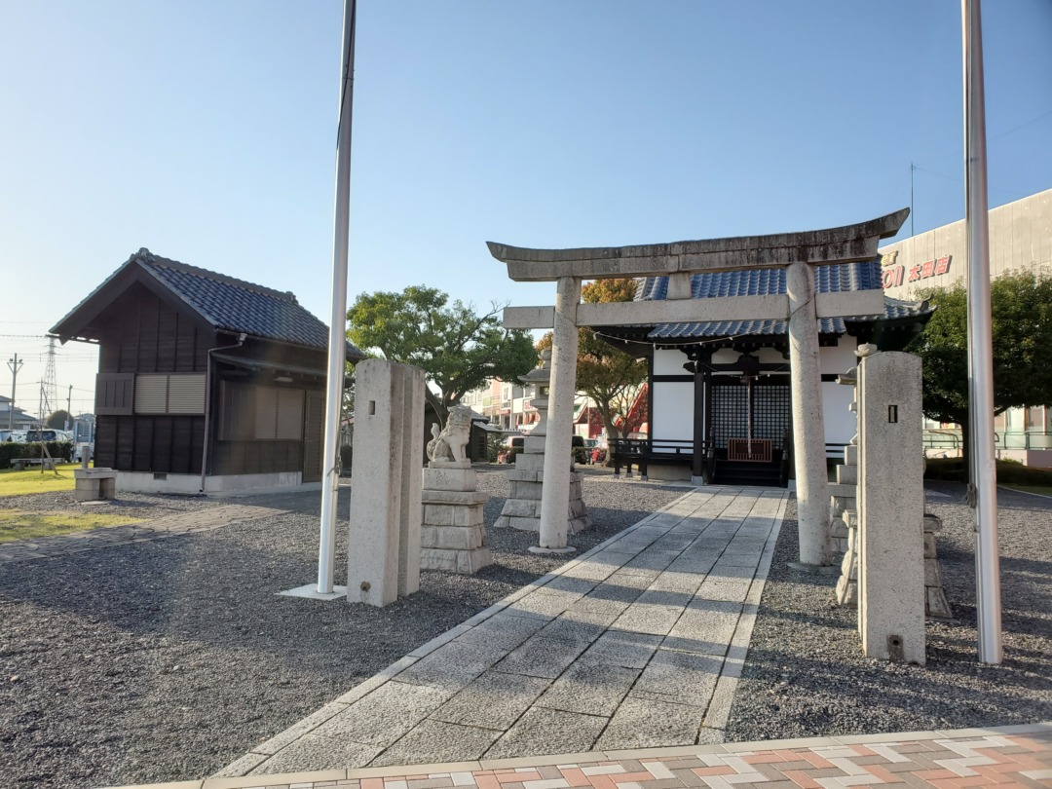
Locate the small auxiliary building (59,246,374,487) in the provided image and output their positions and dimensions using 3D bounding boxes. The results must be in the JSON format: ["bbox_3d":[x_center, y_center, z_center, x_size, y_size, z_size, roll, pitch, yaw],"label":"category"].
[{"bbox_3d":[-7.703,-0.367,19.847,4.958,5.486,5.591,0,-4,21],"label":"small auxiliary building"}]

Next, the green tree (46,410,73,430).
[{"bbox_3d":[-50.200,3.770,85.000,2.900,4.300,2.900,4,-5,-31],"label":"green tree"}]

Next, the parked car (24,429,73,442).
[{"bbox_3d":[-23.400,2.500,38.800,1.690,1.550,4.100,3,-4,-23],"label":"parked car"}]

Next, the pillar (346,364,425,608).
[{"bbox_3d":[-1.273,0.794,7.393,0.379,2.163,0.748,0,-4,20],"label":"pillar"}]

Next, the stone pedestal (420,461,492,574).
[{"bbox_3d":[-0.878,1.341,8.859,0.861,1.163,0.656,0,-4,20],"label":"stone pedestal"}]

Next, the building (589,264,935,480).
[{"bbox_3d":[6.559,-0.914,22.522,8.446,6.798,7.931,0,-4,20],"label":"building"}]

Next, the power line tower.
[{"bbox_3d":[-165.600,-2.500,275.000,6.300,38.700,5.800,4,-5,-31],"label":"power line tower"}]

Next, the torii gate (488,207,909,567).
[{"bbox_3d":[1.871,-0.083,9.804,5.150,4.090,0.500,0,-4,20],"label":"torii gate"}]

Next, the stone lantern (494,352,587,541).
[{"bbox_3d":[0.342,0.679,12.184,1.230,2.757,1.230,0,-4,20],"label":"stone lantern"}]

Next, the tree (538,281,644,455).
[{"bbox_3d":[2.700,-0.930,32.000,4.700,7.600,4.700,0,-4,20],"label":"tree"}]

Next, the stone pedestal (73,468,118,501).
[{"bbox_3d":[-8.870,1.835,16.334,0.496,0.654,0.580,0,-4,20],"label":"stone pedestal"}]

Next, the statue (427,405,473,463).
[{"bbox_3d":[-0.855,0.442,8.920,0.560,0.640,0.320,0,-4,20],"label":"statue"}]

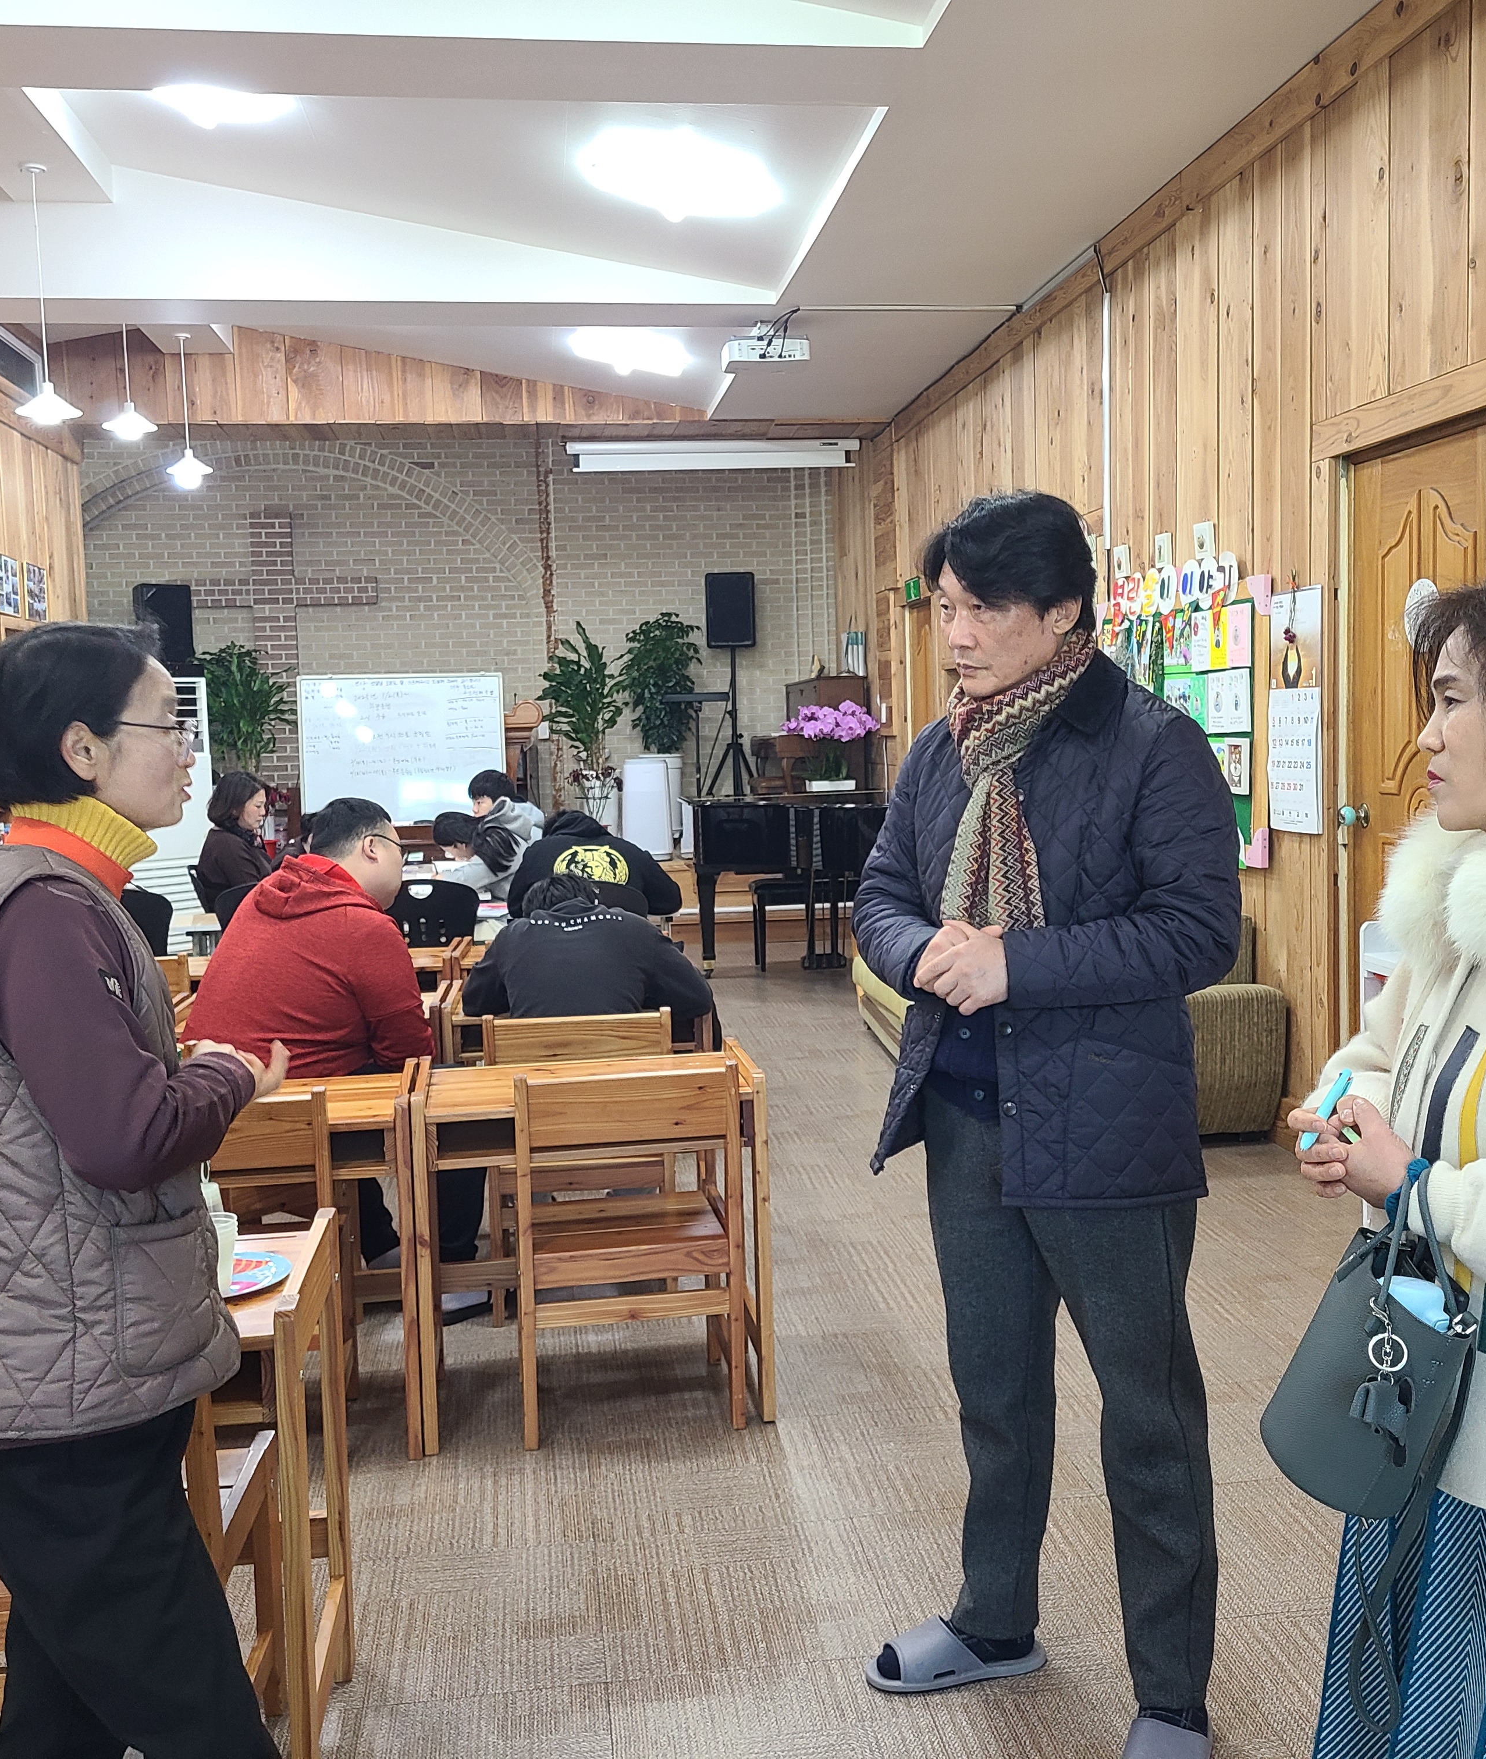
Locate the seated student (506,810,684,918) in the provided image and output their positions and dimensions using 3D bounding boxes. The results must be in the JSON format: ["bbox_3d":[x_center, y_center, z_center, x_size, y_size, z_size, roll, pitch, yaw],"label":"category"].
[{"bbox_3d":[-0.597,0.278,7.231,0.680,1.140,0.750,-2,5,-7],"label":"seated student"}]

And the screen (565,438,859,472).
[{"bbox_3d":[-0.188,-2.867,11.918,1.995,0.201,0.110,-2,5,-7],"label":"screen"}]

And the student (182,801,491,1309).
[{"bbox_3d":[-1.048,0.442,4.558,0.620,1.310,0.780,3,7,41],"label":"student"}]

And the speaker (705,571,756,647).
[{"bbox_3d":[-0.104,-1.920,12.670,0.355,0.537,0.330,-2,5,-5],"label":"speaker"}]

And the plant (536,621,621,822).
[{"bbox_3d":[-1.150,-0.965,12.518,0.620,1.712,0.600,-2,5,-7],"label":"plant"}]

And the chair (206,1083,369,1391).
[{"bbox_3d":[-1.041,0.771,3.554,0.450,0.755,0.430,-2,5,-10],"label":"chair"}]

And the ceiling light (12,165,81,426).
[{"bbox_3d":[-3.012,-2.505,7.559,0.310,1.065,0.310,-2,5,-7],"label":"ceiling light"}]

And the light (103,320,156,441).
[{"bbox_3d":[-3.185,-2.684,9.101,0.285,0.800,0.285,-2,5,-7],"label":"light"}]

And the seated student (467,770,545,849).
[{"bbox_3d":[-1.277,0.073,9.050,0.680,1.264,0.480,-2,5,-5],"label":"seated student"}]

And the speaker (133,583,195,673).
[{"bbox_3d":[-3.599,-1.579,10.969,0.325,0.530,0.280,-5,6,-37],"label":"speaker"}]

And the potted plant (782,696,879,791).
[{"bbox_3d":[0.560,-0.865,11.326,0.620,0.611,0.420,-2,5,-7],"label":"potted plant"}]

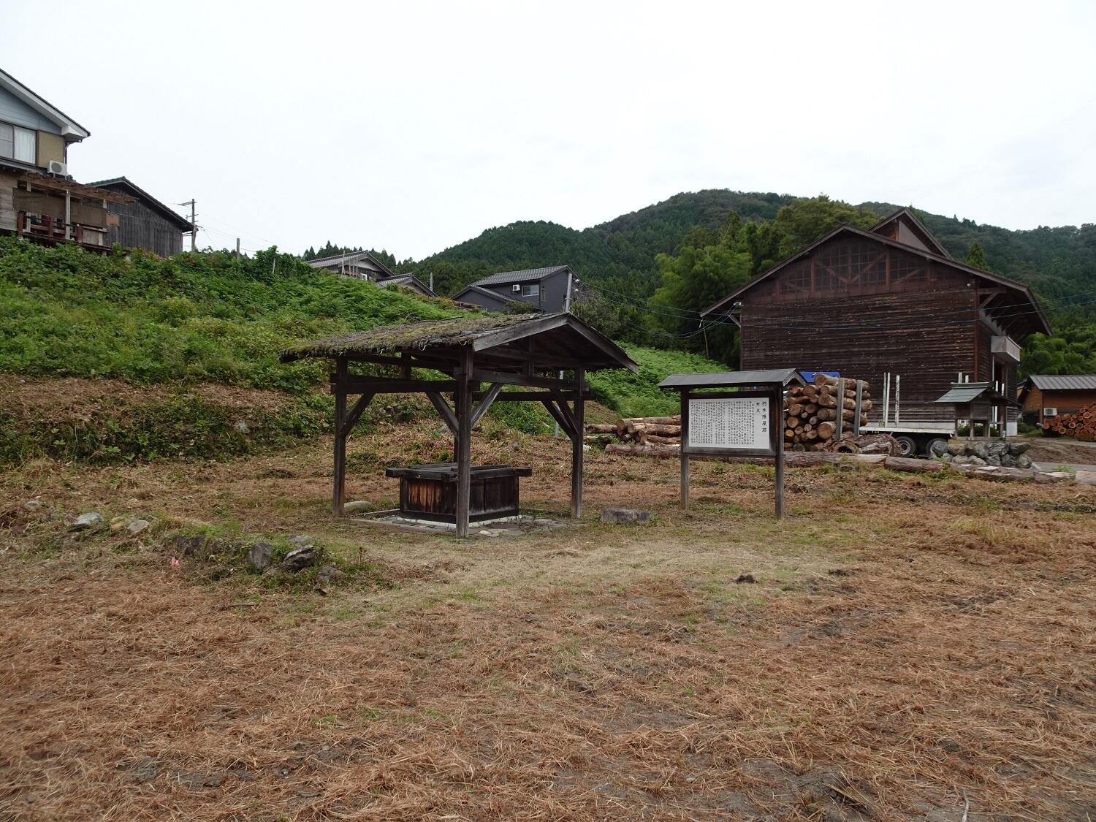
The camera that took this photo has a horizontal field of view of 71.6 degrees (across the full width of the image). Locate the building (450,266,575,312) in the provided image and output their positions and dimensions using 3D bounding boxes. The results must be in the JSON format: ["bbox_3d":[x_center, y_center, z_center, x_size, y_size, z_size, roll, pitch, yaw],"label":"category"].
[{"bbox_3d":[-2.991,-9.572,74.278,11.000,8.000,11.600,0,-1,31],"label":"building"}]

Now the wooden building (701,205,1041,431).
[{"bbox_3d":[22.170,-4.600,49.190,16.500,12.500,21.900,0,-1,36],"label":"wooden building"}]

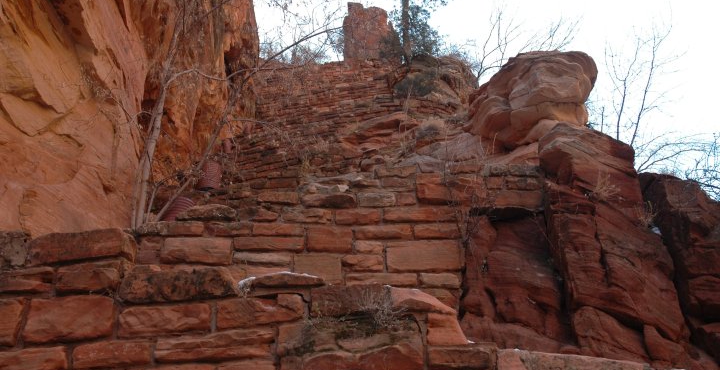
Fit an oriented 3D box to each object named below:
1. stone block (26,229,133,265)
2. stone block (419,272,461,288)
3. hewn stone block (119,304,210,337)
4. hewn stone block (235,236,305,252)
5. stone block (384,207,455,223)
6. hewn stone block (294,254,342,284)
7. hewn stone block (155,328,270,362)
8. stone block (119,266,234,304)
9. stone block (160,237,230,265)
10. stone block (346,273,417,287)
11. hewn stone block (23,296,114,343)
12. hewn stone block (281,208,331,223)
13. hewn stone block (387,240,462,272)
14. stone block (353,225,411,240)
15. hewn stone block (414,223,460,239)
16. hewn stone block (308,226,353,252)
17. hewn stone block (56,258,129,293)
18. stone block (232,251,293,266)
[{"bbox_3d":[-1.654,0.405,4.847,0.569,0.200,0.300,-4,-18,4],"label":"stone block"},{"bbox_3d":[0.682,0.848,6.936,0.349,0.129,0.250,0,-18,0],"label":"stone block"},{"bbox_3d":[-1.113,0.826,4.756,0.553,0.180,0.270,-6,-19,6],"label":"hewn stone block"},{"bbox_3d":[-0.851,0.590,7.570,0.647,0.139,0.280,1,-19,-4],"label":"hewn stone block"},{"bbox_3d":[0.563,0.337,7.763,0.683,0.145,0.280,1,-19,-4],"label":"stone block"},{"bbox_3d":[-0.358,0.761,6.990,0.407,0.257,0.280,0,-18,0],"label":"hewn stone block"},{"bbox_3d":[-0.811,0.956,4.675,0.697,0.158,0.280,-6,-19,6],"label":"hewn stone block"},{"bbox_3d":[-1.026,0.614,4.711,0.675,0.202,0.320,-4,-18,4],"label":"stone block"},{"bbox_3d":[-1.412,0.619,7.053,0.619,0.239,0.280,0,-18,0],"label":"stone block"},{"bbox_3d":[0.183,0.855,6.949,0.597,0.117,0.280,0,-18,0],"label":"stone block"},{"bbox_3d":[-1.695,0.833,4.841,0.564,0.267,0.280,-6,-19,6],"label":"hewn stone block"},{"bbox_3d":[-0.505,0.330,7.675,0.471,0.148,0.260,1,-19,-4],"label":"hewn stone block"},{"bbox_3d":[0.595,0.710,7.647,0.720,0.284,0.300,1,-19,-4],"label":"hewn stone block"},{"bbox_3d":[0.205,0.457,7.113,0.489,0.122,0.260,0,-18,0],"label":"stone block"},{"bbox_3d":[0.727,0.482,7.709,0.441,0.148,0.250,1,-19,-4],"label":"hewn stone block"},{"bbox_3d":[-0.261,0.520,7.096,0.392,0.237,0.280,0,-18,0],"label":"hewn stone block"},{"bbox_3d":[-1.592,0.586,4.893,0.426,0.165,0.250,-6,-19,6],"label":"hewn stone block"},{"bbox_3d":[-0.832,0.676,7.017,0.500,0.119,0.260,0,-18,0],"label":"stone block"}]

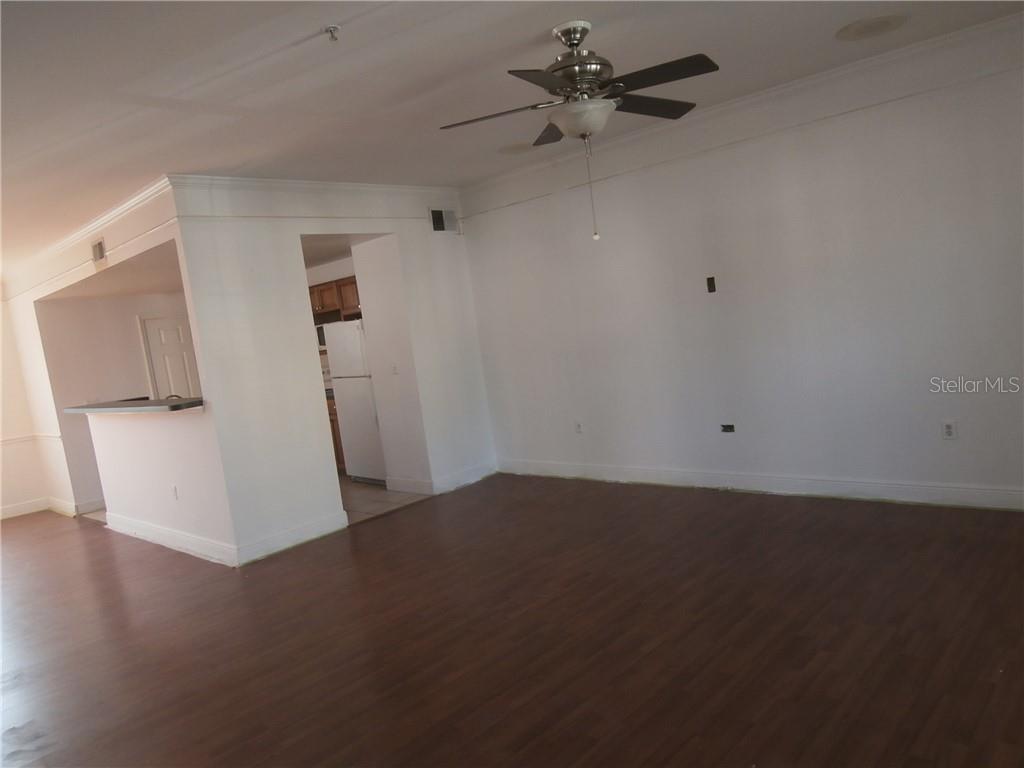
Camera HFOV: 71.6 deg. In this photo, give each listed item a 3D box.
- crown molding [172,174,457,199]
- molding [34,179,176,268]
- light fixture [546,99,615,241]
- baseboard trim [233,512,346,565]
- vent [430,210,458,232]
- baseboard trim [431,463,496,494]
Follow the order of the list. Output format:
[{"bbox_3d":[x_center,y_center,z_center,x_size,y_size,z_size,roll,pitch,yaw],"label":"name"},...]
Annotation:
[{"bbox_3d":[-1.407,-1.578,5.753,0.057,0.088,2.734,-3,7,44],"label":"crown molding"},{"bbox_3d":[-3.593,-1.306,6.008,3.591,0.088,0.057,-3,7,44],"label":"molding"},{"bbox_3d":[0.357,-0.976,3.265,0.307,0.623,0.307,-8,5,1],"label":"light fixture"},{"bbox_3d":[-1.651,1.163,5.395,0.021,0.127,0.943,-3,7,44],"label":"baseboard trim"},{"bbox_3d":[-0.618,-1.520,6.609,0.030,0.212,0.337,-3,7,44],"label":"vent"},{"bbox_3d":[-0.425,0.875,6.696,0.021,0.127,0.809,-3,7,44],"label":"baseboard trim"}]

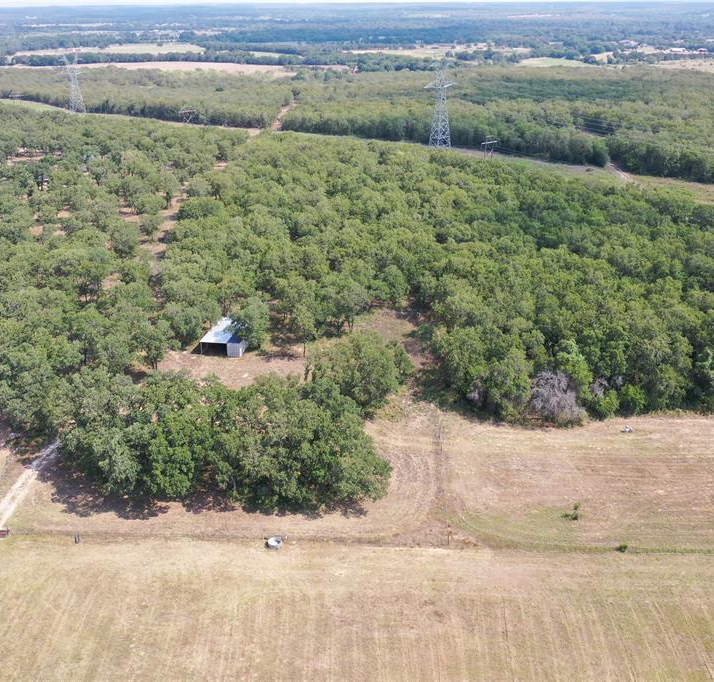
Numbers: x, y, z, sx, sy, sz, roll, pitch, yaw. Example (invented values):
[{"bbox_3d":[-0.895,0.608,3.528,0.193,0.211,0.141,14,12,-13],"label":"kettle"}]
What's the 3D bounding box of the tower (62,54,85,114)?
[{"bbox_3d":[-170.962,-157.943,481.030,7.500,38.500,21.000,21,31,41],"label":"tower"}]

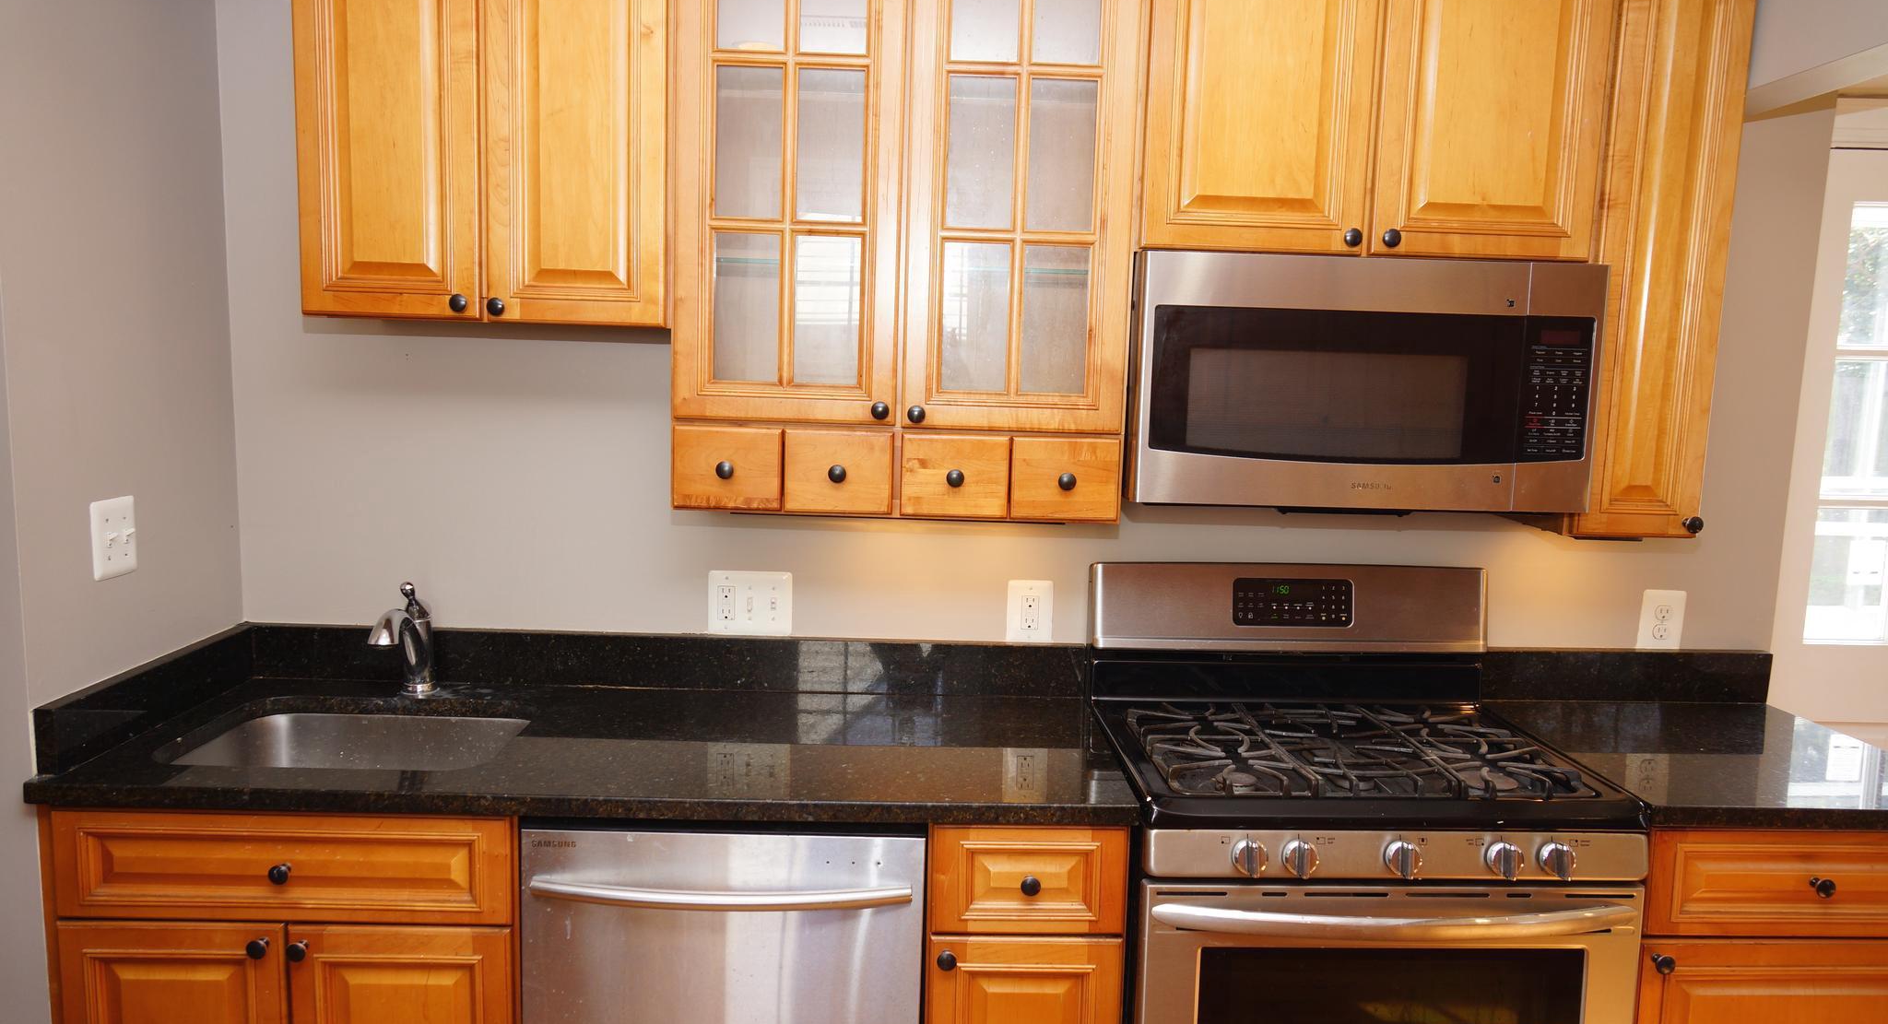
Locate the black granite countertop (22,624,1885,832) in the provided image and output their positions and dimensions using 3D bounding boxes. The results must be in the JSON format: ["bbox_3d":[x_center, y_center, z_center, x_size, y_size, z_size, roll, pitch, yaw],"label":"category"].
[{"bbox_3d":[0.155,0.361,2.192,3.052,0.134,0.633,1,7,-1],"label":"black granite countertop"}]

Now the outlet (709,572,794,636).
[{"bbox_3d":[-0.380,0.179,2.473,0.162,0.125,0.008,1,7,-1],"label":"outlet"}]

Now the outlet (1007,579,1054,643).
[{"bbox_3d":[0.170,0.198,2.487,0.090,0.125,0.008,1,7,-1],"label":"outlet"}]

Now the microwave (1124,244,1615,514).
[{"bbox_3d":[0.694,-0.231,2.249,0.759,0.416,0.396,1,7,-1],"label":"microwave"}]

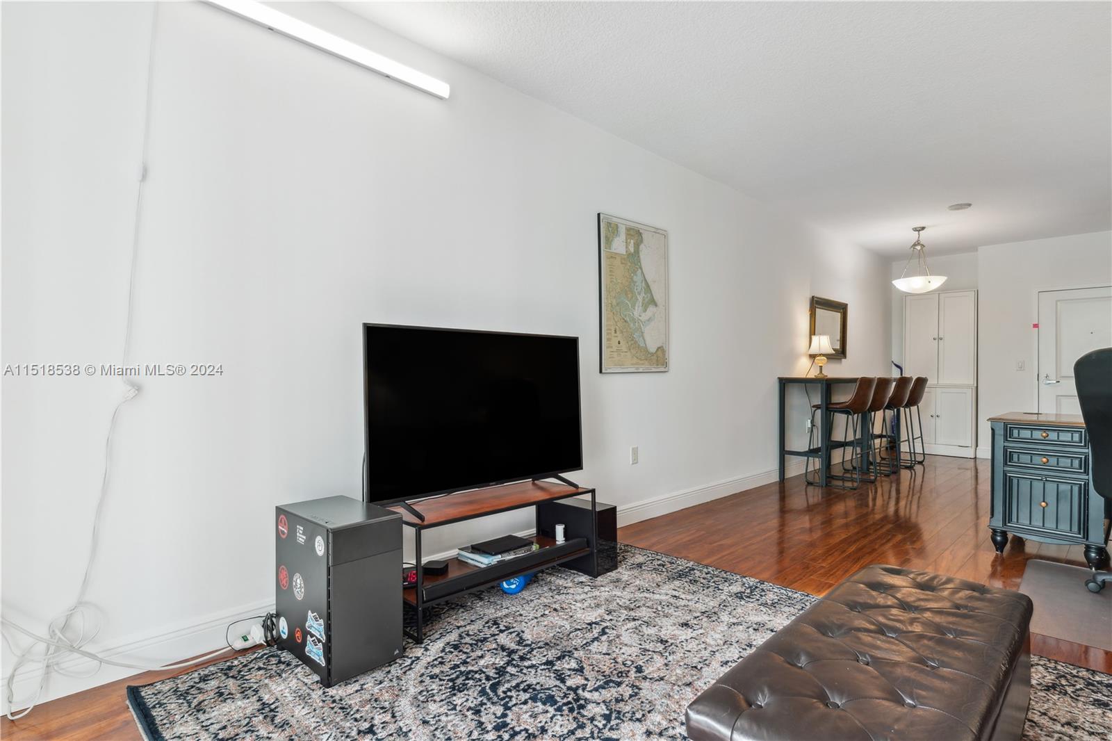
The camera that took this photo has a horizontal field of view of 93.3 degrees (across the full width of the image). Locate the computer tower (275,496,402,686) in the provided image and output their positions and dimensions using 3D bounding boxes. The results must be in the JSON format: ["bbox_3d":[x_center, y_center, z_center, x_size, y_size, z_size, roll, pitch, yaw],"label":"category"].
[{"bbox_3d":[-0.837,0.810,2.025,0.446,0.541,0.273,0,0,41],"label":"computer tower"}]

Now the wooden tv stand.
[{"bbox_3d":[-0.319,0.856,2.596,1.023,0.462,0.440,0,0,-42],"label":"wooden tv stand"}]

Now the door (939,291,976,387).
[{"bbox_3d":[5.220,-0.419,6.835,0.033,1.204,0.396,0,0,-41],"label":"door"}]

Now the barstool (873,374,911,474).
[{"bbox_3d":[3.776,0.594,6.112,0.484,1.062,0.522,0,0,-42],"label":"barstool"}]

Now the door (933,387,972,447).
[{"bbox_3d":[5.198,0.606,6.854,0.033,0.748,0.396,0,0,-41],"label":"door"}]

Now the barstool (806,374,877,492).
[{"bbox_3d":[2.832,0.589,5.253,0.484,1.062,0.522,0,0,-42],"label":"barstool"}]

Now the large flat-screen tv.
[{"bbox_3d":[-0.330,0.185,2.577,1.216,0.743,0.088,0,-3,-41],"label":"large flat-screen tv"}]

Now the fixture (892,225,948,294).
[{"bbox_3d":[4.175,-1.277,6.044,0.522,0.759,0.522,0,0,-42],"label":"fixture"}]

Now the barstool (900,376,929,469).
[{"bbox_3d":[4.248,0.597,6.541,0.484,1.062,0.522,0,0,-42],"label":"barstool"}]

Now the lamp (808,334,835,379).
[{"bbox_3d":[2.760,-0.150,5.468,0.247,0.457,0.247,0,0,-42],"label":"lamp"}]

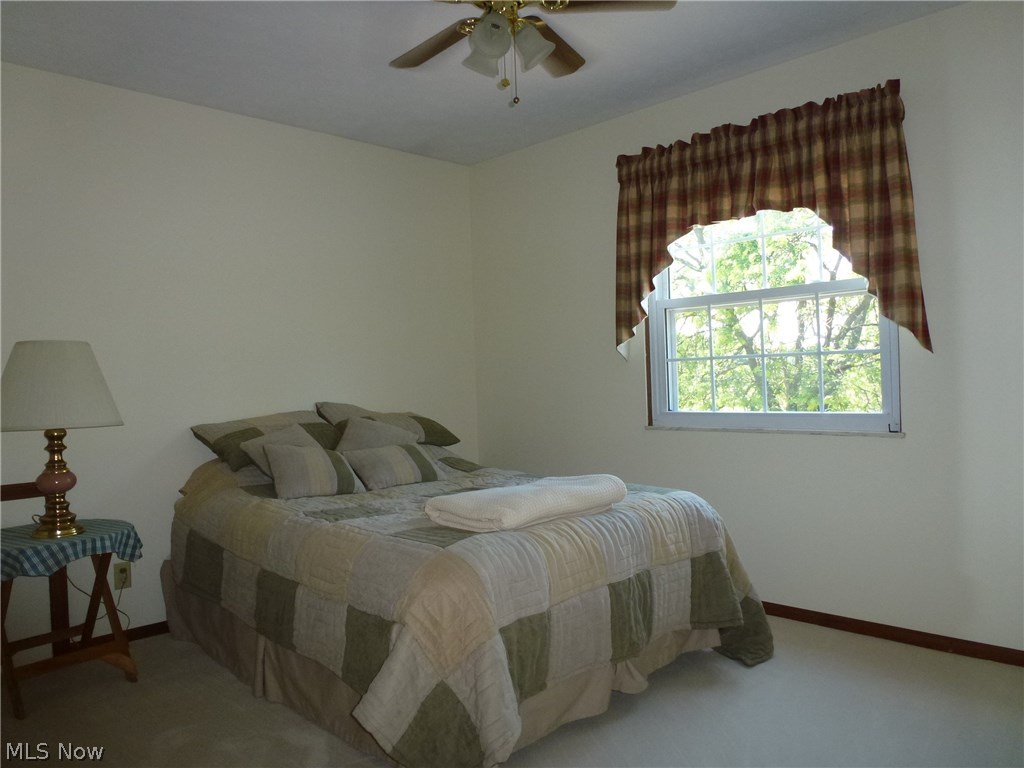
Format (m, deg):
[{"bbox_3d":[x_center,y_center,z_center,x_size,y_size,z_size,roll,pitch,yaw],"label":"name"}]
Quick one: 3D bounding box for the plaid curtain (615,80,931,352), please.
[{"bbox_3d":[1.053,-0.633,3.160,1.380,1.050,0.120,-1,1,43],"label":"plaid curtain"}]

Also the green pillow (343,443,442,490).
[{"bbox_3d":[-0.595,0.409,3.526,0.407,0.120,0.310,-2,36,-42],"label":"green pillow"}]

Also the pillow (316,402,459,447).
[{"bbox_3d":[-0.640,0.209,3.691,0.628,0.150,0.440,1,28,-47],"label":"pillow"}]

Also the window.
[{"bbox_3d":[1.119,-0.386,3.225,1.170,1.220,0.120,-1,1,43],"label":"window"}]

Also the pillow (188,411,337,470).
[{"bbox_3d":[-1.086,0.259,3.311,0.420,0.150,0.639,35,26,33],"label":"pillow"}]

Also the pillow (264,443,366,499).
[{"bbox_3d":[-0.924,0.400,3.314,0.404,0.120,0.320,3,39,-37],"label":"pillow"}]

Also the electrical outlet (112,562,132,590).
[{"bbox_3d":[-1.699,0.842,3.107,0.070,0.115,0.016,-2,1,-41],"label":"electrical outlet"}]

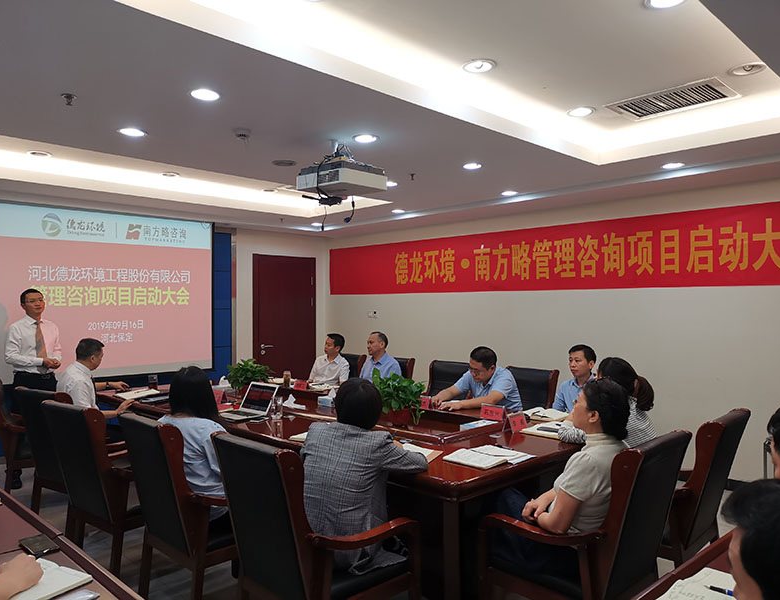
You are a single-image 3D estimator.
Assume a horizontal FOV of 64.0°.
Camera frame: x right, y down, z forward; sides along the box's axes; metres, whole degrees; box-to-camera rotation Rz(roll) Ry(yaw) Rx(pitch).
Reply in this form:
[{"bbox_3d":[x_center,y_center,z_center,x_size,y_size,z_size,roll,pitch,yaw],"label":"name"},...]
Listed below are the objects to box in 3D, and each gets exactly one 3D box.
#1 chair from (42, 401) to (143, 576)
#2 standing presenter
[{"bbox_3d":[-1.538,1.097,3.610,0.580,1.050,0.700,-1,-1,37],"label":"chair"},{"bbox_3d":[-3.203,0.764,5.600,0.320,1.720,0.480,-1,-1,42],"label":"standing presenter"}]

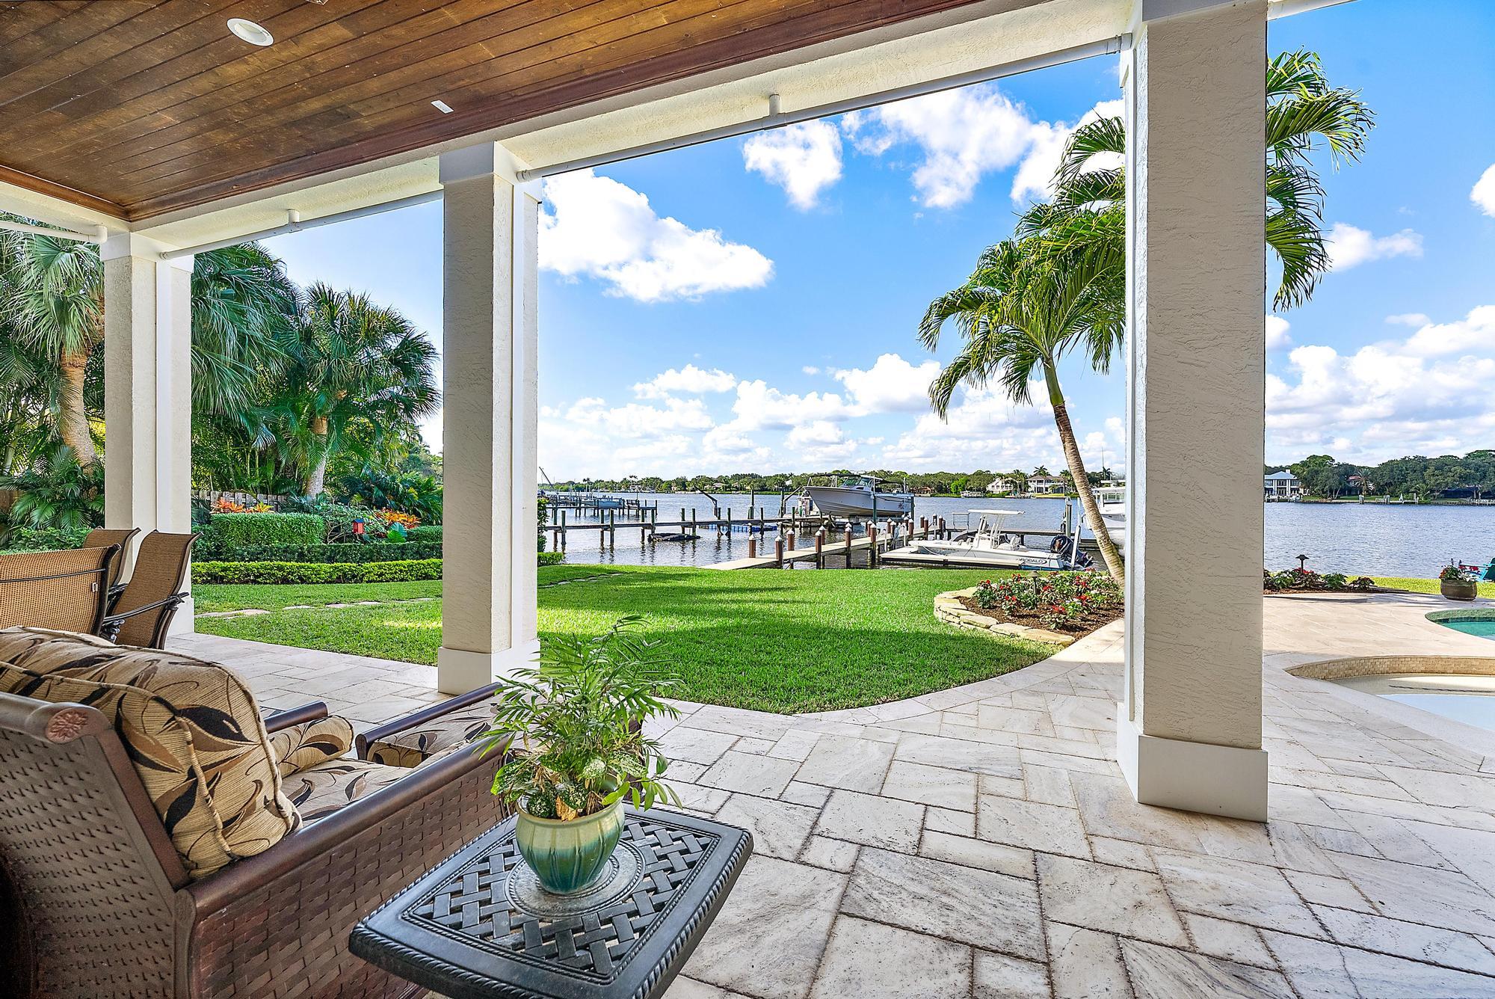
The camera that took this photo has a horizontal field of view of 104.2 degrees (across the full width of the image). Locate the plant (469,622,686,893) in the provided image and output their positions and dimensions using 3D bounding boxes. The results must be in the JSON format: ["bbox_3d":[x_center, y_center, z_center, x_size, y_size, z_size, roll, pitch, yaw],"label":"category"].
[{"bbox_3d":[-0.349,0.509,1.200,0.400,0.520,0.400,0,0,0],"label":"plant"}]

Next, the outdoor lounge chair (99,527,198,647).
[{"bbox_3d":[-3.870,0.761,3.500,0.620,1.090,0.720,0,0,21],"label":"outdoor lounge chair"}]

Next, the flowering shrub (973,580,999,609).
[{"bbox_3d":[2.881,1.107,7.000,0.310,0.360,0.310,0,0,21],"label":"flowering shrub"}]

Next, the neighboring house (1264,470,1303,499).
[{"bbox_3d":[177.967,-5.053,195.000,13.000,9.000,12.000,1,0,30],"label":"neighboring house"}]

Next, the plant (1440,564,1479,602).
[{"bbox_3d":[9.485,1.060,7.750,0.340,0.510,0.340,0,0,0],"label":"plant"}]

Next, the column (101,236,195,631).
[{"bbox_3d":[-5.600,-0.540,5.450,0.460,3.630,0.460,0,0,21],"label":"column"}]

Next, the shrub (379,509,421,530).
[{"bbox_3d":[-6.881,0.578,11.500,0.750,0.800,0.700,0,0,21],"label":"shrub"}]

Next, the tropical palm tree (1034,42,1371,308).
[{"bbox_3d":[6.364,-2.400,8.200,4.000,7.300,4.000,0,0,21],"label":"tropical palm tree"}]

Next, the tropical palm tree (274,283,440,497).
[{"bbox_3d":[-9.135,-1.987,13.600,3.400,6.100,3.400,0,0,21],"label":"tropical palm tree"}]

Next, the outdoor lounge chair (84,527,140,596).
[{"bbox_3d":[-4.700,0.752,3.900,0.620,1.090,0.720,0,0,21],"label":"outdoor lounge chair"}]

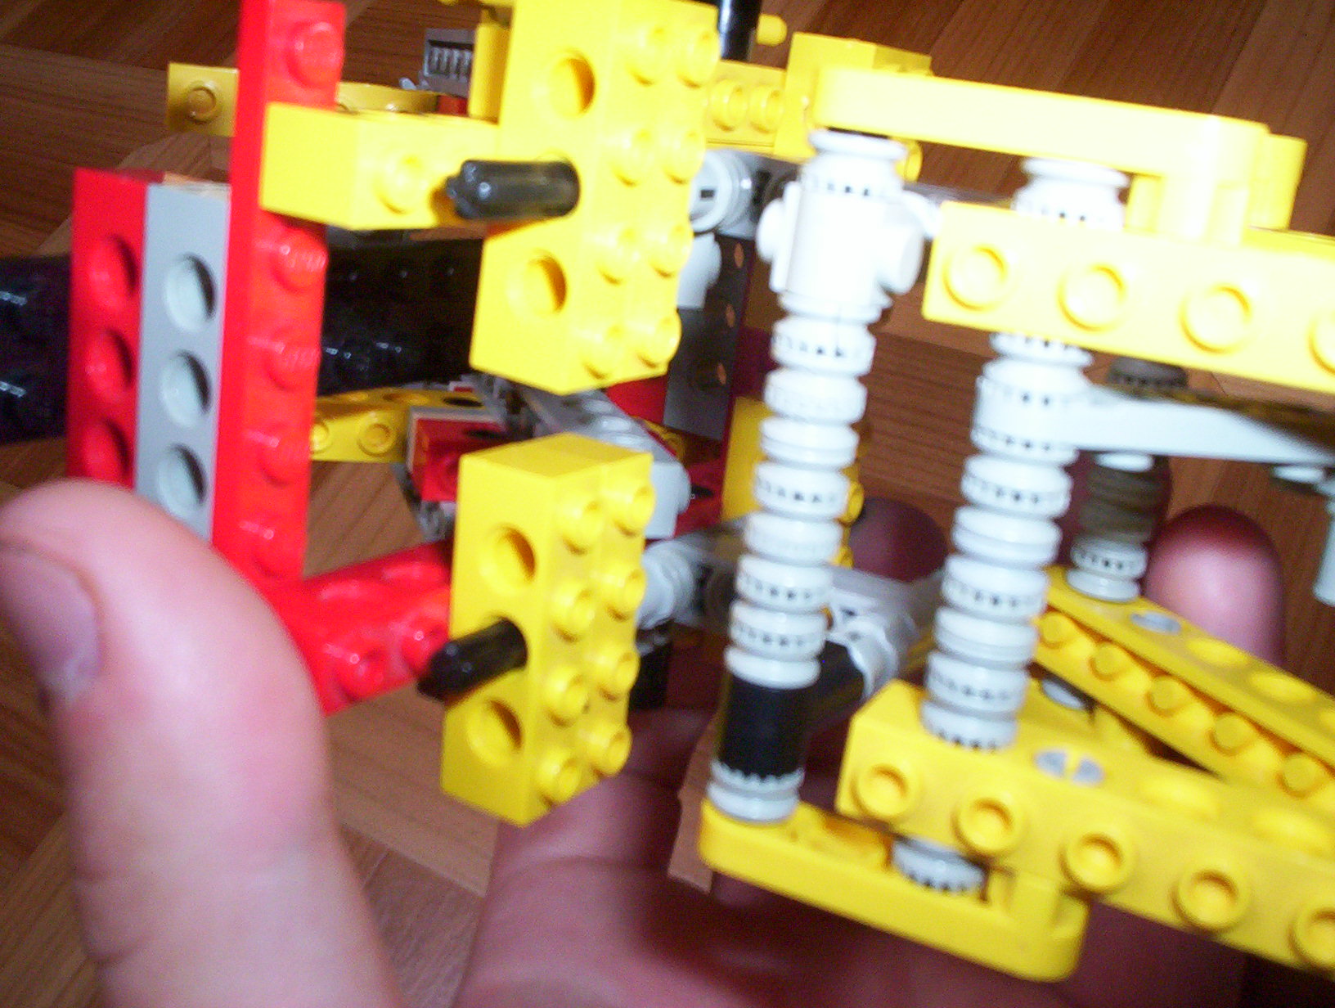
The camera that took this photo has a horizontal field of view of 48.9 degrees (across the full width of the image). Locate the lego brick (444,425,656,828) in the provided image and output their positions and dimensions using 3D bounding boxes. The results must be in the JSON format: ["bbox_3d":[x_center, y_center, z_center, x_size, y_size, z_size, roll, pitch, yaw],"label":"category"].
[{"bbox_3d":[-0.010,0.011,0.137,0.011,0.032,0.016,14,16,30],"label":"lego brick"}]

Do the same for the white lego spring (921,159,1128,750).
[{"bbox_3d":[0.026,-0.003,0.107,0.008,0.044,0.008,17,22,27],"label":"white lego spring"}]

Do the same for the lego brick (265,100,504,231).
[{"bbox_3d":[-0.018,-0.028,0.123,0.011,0.008,0.031,17,17,28],"label":"lego brick"}]

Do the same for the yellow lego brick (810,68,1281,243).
[{"bbox_3d":[0.025,-0.024,0.102,0.032,0.008,0.008,16,20,28],"label":"yellow lego brick"}]

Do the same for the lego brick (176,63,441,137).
[{"bbox_3d":[-0.045,-0.049,0.185,0.034,0.008,0.011,1,16,-18],"label":"lego brick"}]

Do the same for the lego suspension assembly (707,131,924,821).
[{"bbox_3d":[0.011,-0.001,0.116,0.012,0.057,0.009,17,21,28],"label":"lego suspension assembly"}]

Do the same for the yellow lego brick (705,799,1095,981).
[{"bbox_3d":[0.019,0.028,0.120,0.032,0.008,0.008,14,20,26],"label":"yellow lego brick"}]

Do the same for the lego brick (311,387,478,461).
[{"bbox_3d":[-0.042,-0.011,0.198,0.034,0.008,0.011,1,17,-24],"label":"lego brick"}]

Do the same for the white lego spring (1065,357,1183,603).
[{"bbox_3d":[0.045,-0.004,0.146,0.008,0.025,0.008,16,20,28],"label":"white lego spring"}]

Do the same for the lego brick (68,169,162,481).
[{"bbox_3d":[-0.046,-0.012,0.129,0.010,0.032,0.008,17,17,28],"label":"lego brick"}]

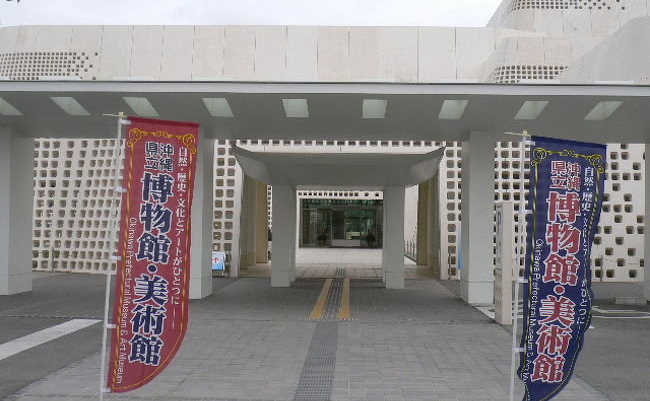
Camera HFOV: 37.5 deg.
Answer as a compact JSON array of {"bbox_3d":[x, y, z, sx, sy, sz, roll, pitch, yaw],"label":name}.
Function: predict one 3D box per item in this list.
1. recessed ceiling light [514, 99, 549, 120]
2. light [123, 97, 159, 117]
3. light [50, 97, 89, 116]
[{"bbox_3d":[3.493,-1.517,16.201,0.390,0.100,1.120,1,-10,2],"label":"recessed ceiling light"},{"bbox_3d":[-3.129,-1.594,16.389,0.390,0.100,1.120,1,-10,2],"label":"light"},{"bbox_3d":[-4.352,-1.608,16.424,0.390,0.100,1.120,1,-10,2],"label":"light"}]

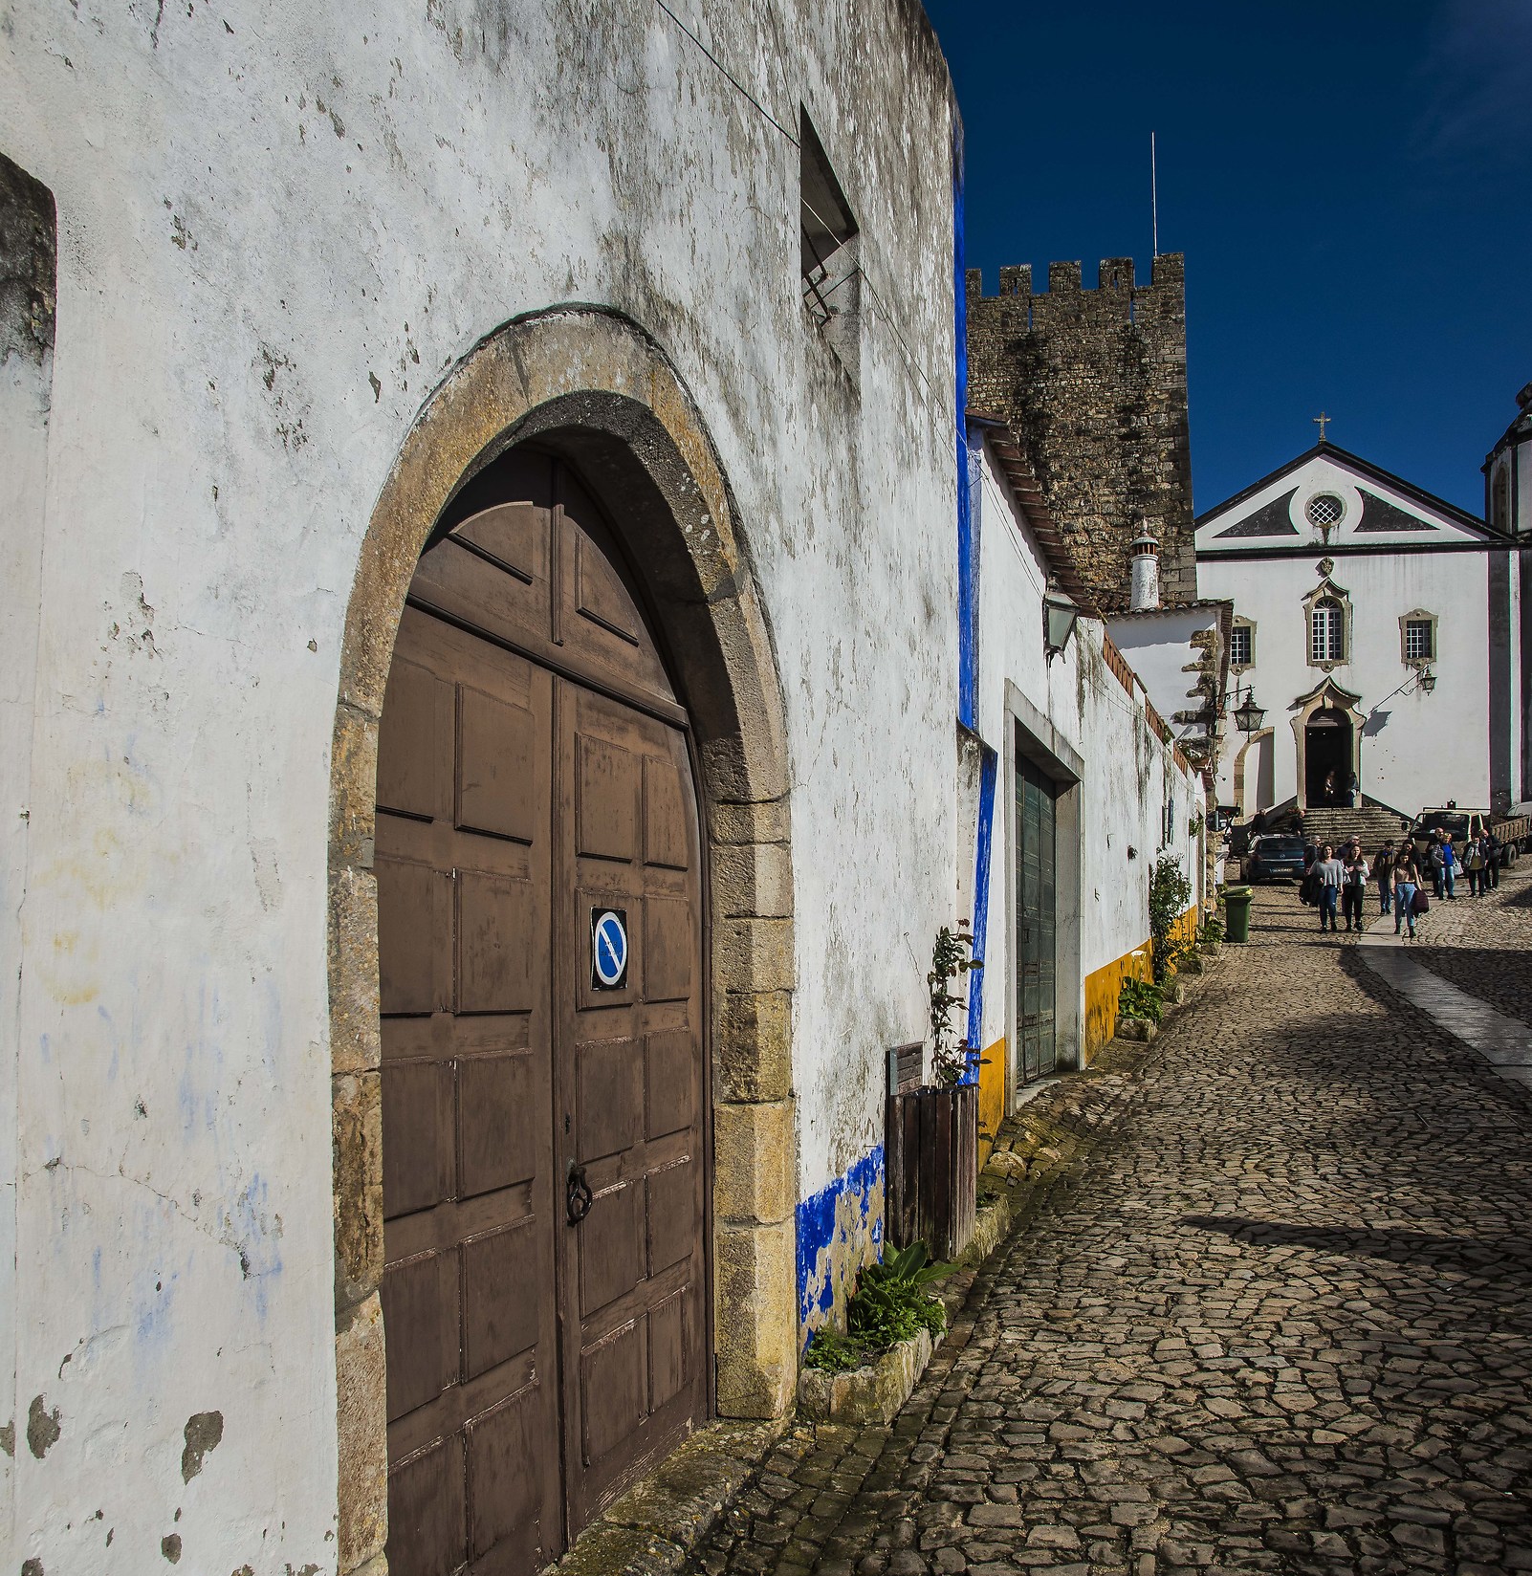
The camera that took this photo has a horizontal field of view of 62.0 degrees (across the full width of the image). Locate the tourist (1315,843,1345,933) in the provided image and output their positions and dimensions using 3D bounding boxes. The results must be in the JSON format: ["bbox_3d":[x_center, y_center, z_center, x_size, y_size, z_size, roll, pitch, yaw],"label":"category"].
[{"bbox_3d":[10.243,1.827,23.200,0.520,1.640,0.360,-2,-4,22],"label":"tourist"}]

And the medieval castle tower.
[{"bbox_3d":[11.635,-8.472,50.000,8.600,20.500,8.200,-1,-4,9],"label":"medieval castle tower"}]

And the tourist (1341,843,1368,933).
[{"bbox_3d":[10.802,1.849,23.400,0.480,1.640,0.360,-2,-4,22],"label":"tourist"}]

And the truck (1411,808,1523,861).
[{"bbox_3d":[23.255,1.636,42.300,5.000,2.080,1.800,3,-5,-42],"label":"truck"}]

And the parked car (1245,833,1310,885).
[{"bbox_3d":[16.550,2.294,41.300,1.620,1.460,4.000,-1,-4,14],"label":"parked car"}]

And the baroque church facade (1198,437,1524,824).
[{"bbox_3d":[22.545,-6.000,50.500,13.500,15.200,2.500,-1,-4,9],"label":"baroque church facade"}]

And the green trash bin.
[{"bbox_3d":[7.988,2.141,21.600,0.530,0.940,0.470,-2,-4,31],"label":"green trash bin"}]

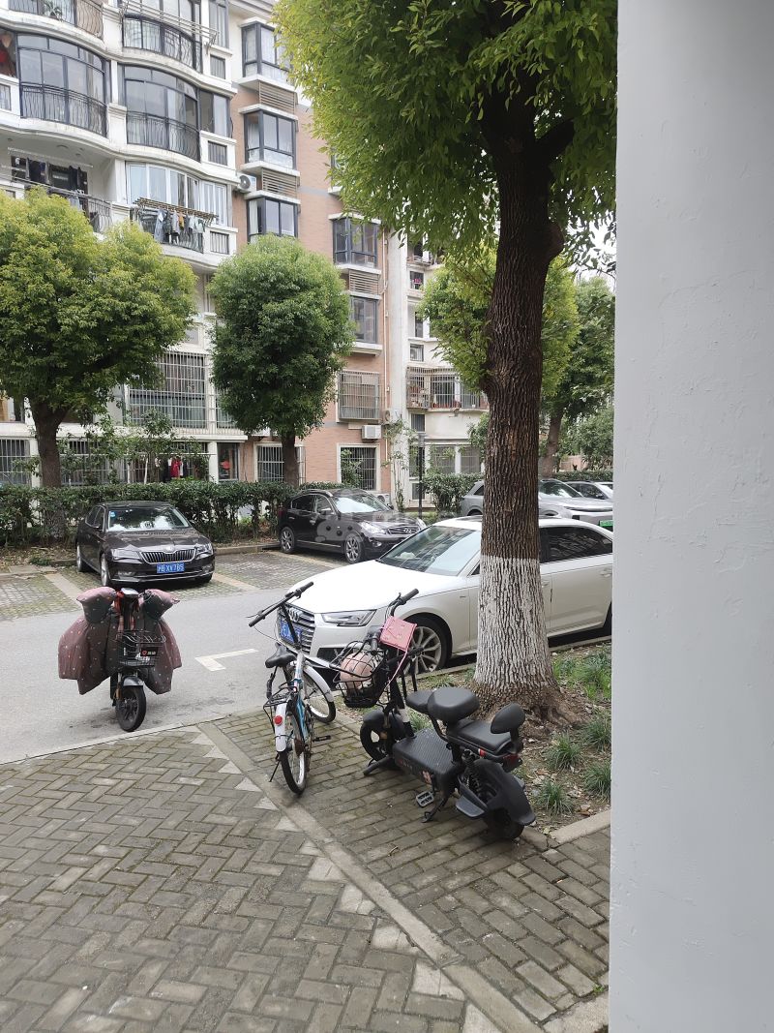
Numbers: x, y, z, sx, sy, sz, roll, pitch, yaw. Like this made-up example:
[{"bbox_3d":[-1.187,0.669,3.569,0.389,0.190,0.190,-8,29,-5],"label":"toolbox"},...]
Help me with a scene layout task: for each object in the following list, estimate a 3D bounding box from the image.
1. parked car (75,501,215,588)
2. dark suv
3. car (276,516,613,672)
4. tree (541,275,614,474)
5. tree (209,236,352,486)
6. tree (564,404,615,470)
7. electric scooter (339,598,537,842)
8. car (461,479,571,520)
[{"bbox_3d":[-4.915,0.456,14.221,1.864,1.480,4.869,-3,4,-31],"label":"parked car"},{"bbox_3d":[-0.921,0.129,16.997,1.803,1.589,4.645,-4,5,-38],"label":"dark suv"},{"bbox_3d":[1.072,0.726,8.128,4.818,1.432,1.843,-3,5,-33],"label":"car"},{"bbox_3d":[7.451,-4.511,27.267,4.200,9.009,4.200,-1,4,0],"label":"tree"},{"bbox_3d":[-2.844,-3.466,19.910,3.950,8.219,3.950,-1,4,0],"label":"tree"},{"bbox_3d":[8.768,-2.491,30.410,3.000,4.519,3.000,-1,4,0],"label":"tree"},{"bbox_3d":[0.306,1.127,4.287,0.590,1.110,1.490,-3,5,-33],"label":"electric scooter"},{"bbox_3d":[4.147,-0.237,19.933,1.880,1.630,4.700,-3,5,-32],"label":"car"}]

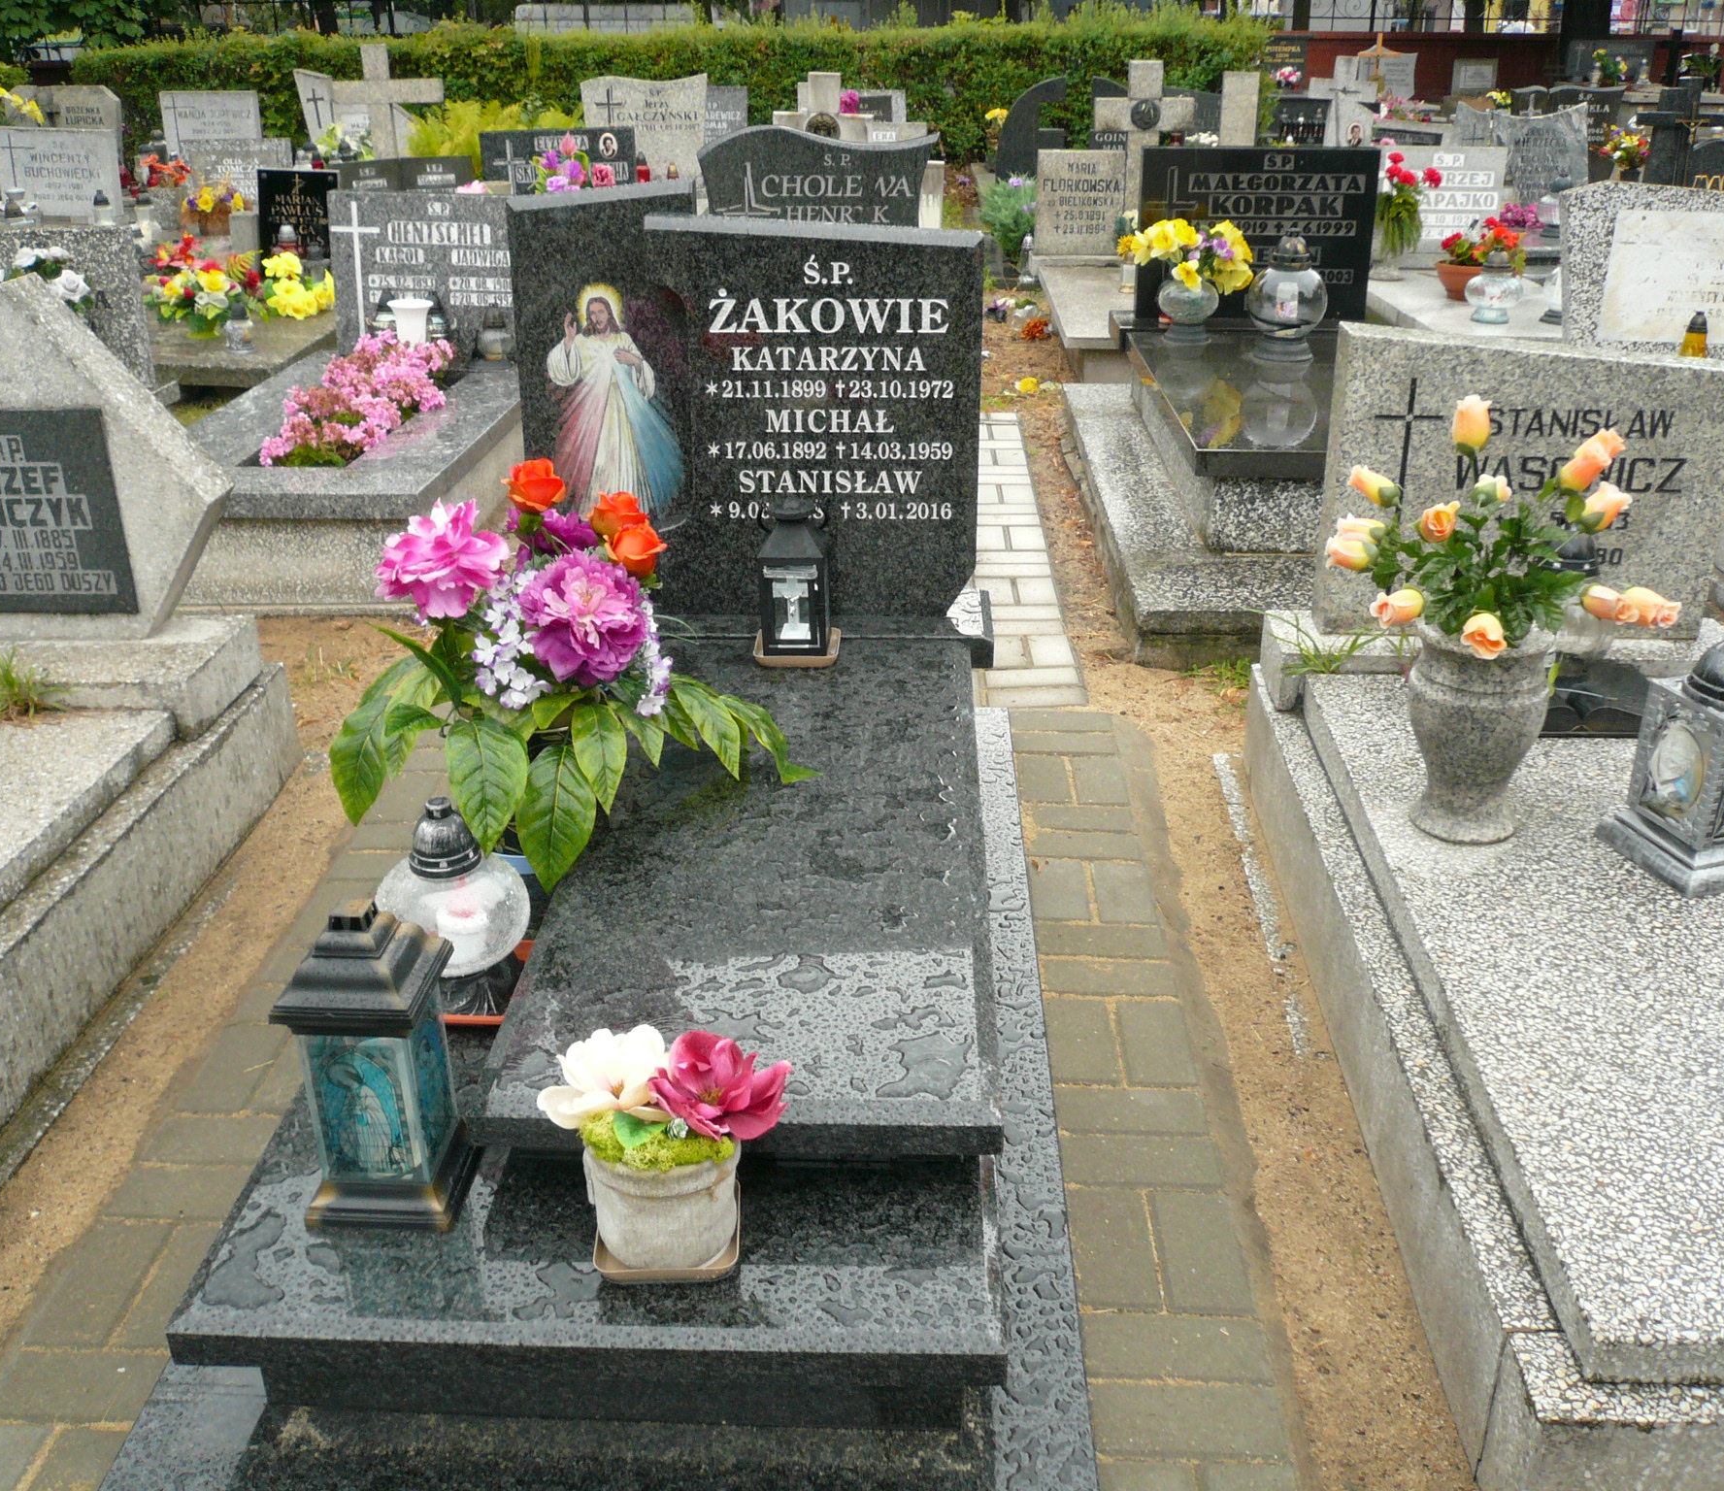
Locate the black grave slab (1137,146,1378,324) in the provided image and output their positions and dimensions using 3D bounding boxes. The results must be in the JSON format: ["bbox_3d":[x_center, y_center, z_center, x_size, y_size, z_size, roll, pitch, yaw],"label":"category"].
[{"bbox_3d":[1.226,-1.589,5.004,0.720,0.505,0.080,1,26,2],"label":"black grave slab"}]

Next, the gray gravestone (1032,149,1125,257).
[{"bbox_3d":[0.963,-2.396,7.103,0.400,0.435,0.100,1,26,2],"label":"gray gravestone"}]

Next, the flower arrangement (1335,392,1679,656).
[{"bbox_3d":[0.854,-0.285,2.151,0.430,0.350,0.370,2,26,4],"label":"flower arrangement"}]

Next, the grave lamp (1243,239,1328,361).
[{"bbox_3d":[1.253,-1.312,4.676,0.238,0.340,0.238,1,26,2],"label":"grave lamp"}]

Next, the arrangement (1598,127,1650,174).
[{"bbox_3d":[3.648,-2.845,7.700,0.260,0.250,0.240,0,25,2],"label":"arrangement"}]

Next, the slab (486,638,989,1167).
[{"bbox_3d":[-0.116,0.129,2.322,0.577,0.048,1.320,0,26,2],"label":"slab"}]

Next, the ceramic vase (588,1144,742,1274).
[{"bbox_3d":[-0.204,0.448,1.680,0.153,0.135,0.148,0,25,0],"label":"ceramic vase"}]

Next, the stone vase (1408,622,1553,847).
[{"bbox_3d":[0.877,-0.026,2.297,0.205,0.295,0.205,2,26,4],"label":"stone vase"}]

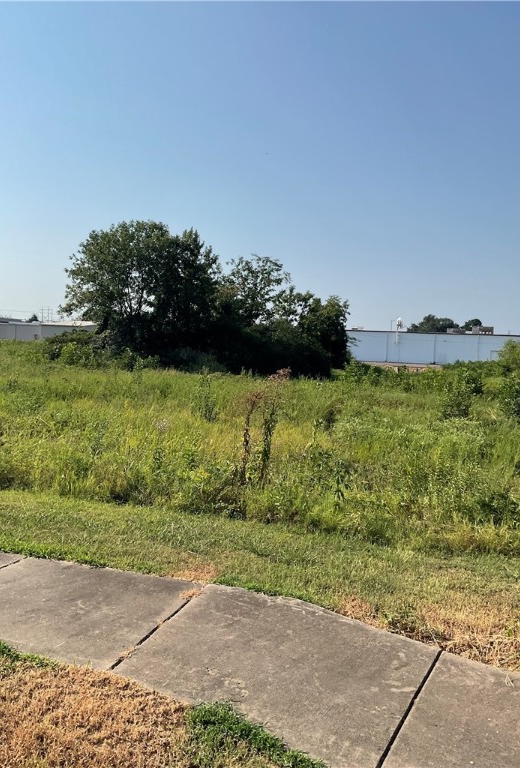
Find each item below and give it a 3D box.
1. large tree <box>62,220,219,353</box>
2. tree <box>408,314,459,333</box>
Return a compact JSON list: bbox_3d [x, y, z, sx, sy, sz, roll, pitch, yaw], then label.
[{"bbox_3d":[-6.501,-4.760,35.000,8.300,8.250,7.500,1,4,-11],"label":"large tree"},{"bbox_3d":[38.876,-11.043,145.000,11.700,9.220,10.500,2,4,15],"label":"tree"}]

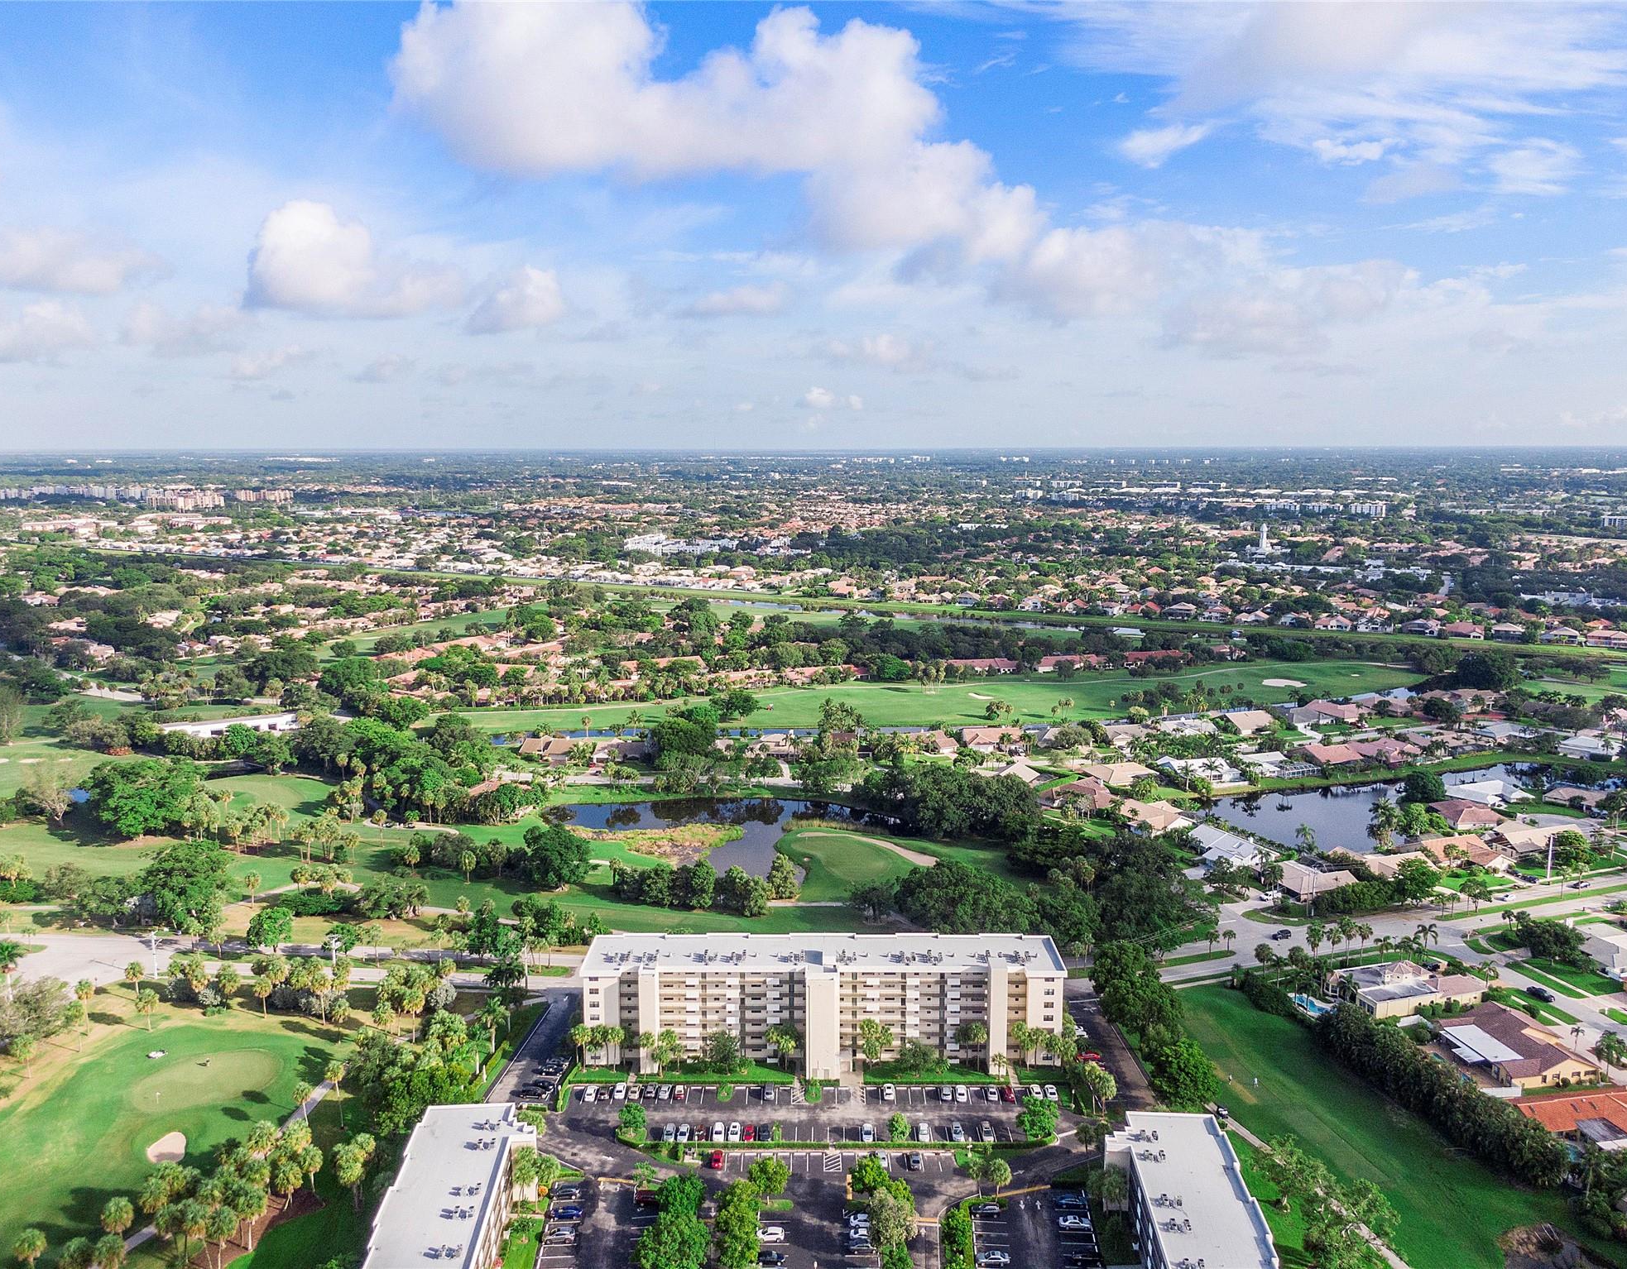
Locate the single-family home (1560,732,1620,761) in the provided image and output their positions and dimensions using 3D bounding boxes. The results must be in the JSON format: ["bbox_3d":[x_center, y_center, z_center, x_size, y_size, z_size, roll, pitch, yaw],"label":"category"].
[{"bbox_3d":[301.676,43.452,456.546,20.000,5.600,18.500,-9,13,-42],"label":"single-family home"}]

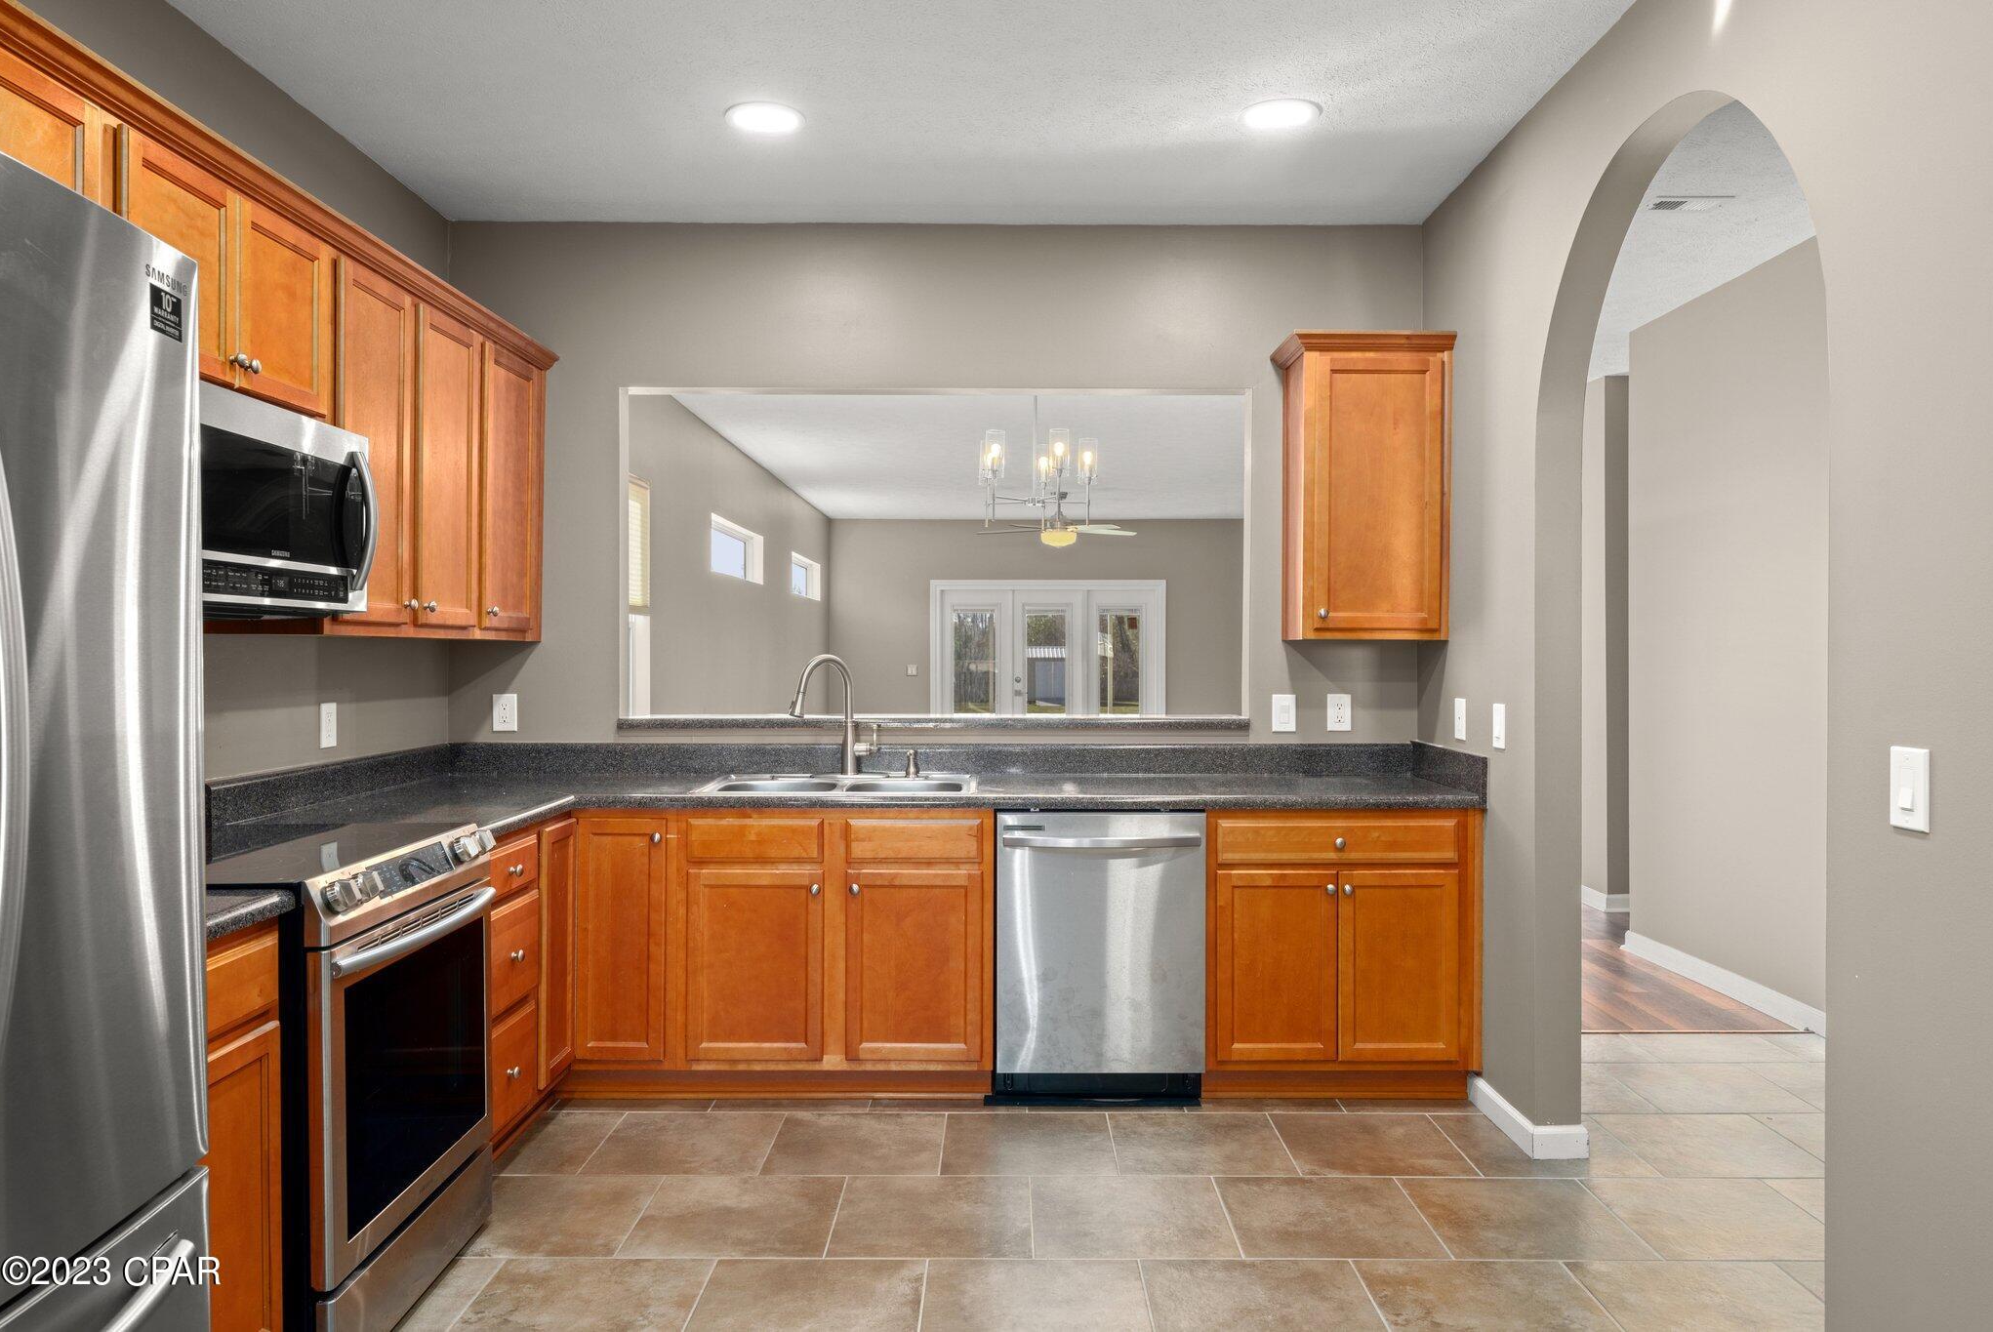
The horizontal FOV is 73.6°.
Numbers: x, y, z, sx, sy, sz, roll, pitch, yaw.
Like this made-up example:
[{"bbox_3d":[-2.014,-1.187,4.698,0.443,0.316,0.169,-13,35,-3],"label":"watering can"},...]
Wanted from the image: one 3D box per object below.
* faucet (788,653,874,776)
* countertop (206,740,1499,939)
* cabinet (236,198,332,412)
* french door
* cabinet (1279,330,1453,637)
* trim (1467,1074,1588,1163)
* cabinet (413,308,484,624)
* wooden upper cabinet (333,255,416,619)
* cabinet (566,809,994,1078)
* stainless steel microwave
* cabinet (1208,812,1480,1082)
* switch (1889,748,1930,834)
[{"bbox_3d":[-0.531,0.162,4.283,0.260,0.397,0.130,0,1,-38],"label":"faucet"},{"bbox_3d":[-0.211,0.347,3.156,3.233,0.152,2.603,0,1,0],"label":"countertop"},{"bbox_3d":[-1.662,-0.743,2.803,0.329,0.400,0.385,0,1,0],"label":"cabinet"},{"bbox_3d":[0.573,0.104,14.679,2.577,2.083,0.151,0,1,0],"label":"french door"},{"bbox_3d":[1.182,-0.558,4.310,0.487,0.955,0.354,0,1,0],"label":"cabinet"},{"bbox_3d":[1.492,1.257,3.753,0.171,0.090,0.477,0,1,0],"label":"trim"},{"bbox_3d":[-1.678,-0.538,3.708,0.334,0.894,0.452,0,1,0],"label":"cabinet"},{"bbox_3d":[-1.661,-0.512,3.213,0.329,0.860,0.420,0,1,0],"label":"wooden upper cabinet"},{"bbox_3d":[-0.624,0.806,4.155,1.237,0.788,0.615,0,1,0],"label":"cabinet"},{"bbox_3d":[-1.629,-0.312,2.673,0.437,0.422,0.759,0,1,0],"label":"stainless steel microwave"},{"bbox_3d":[1.006,0.810,4.152,0.792,0.791,0.615,0,1,0],"label":"cabinet"},{"bbox_3d":[1.400,0.188,2.046,0.012,0.124,0.081,0,1,0],"label":"switch"}]

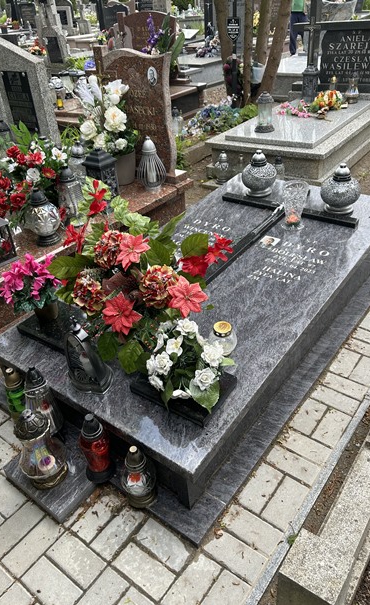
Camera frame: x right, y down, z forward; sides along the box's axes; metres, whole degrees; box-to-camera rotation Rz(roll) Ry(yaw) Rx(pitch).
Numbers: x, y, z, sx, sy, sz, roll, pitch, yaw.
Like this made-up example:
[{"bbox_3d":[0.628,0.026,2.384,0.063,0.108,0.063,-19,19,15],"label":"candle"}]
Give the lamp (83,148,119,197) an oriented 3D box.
[{"bbox_3d":[-0.540,-0.815,3.032,0.165,0.390,0.165,19,40,33],"label":"lamp"}]

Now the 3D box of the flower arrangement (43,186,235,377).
[{"bbox_3d":[-0.183,-0.096,1.805,0.630,0.570,0.460,19,40,33],"label":"flower arrangement"}]

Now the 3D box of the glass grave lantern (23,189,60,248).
[{"bbox_3d":[-0.819,-0.509,2.629,0.200,0.320,0.200,20,40,32],"label":"glass grave lantern"}]

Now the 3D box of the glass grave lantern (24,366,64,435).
[{"bbox_3d":[-0.581,0.386,1.829,0.121,0.310,0.121,19,40,33],"label":"glass grave lantern"}]

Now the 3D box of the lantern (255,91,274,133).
[{"bbox_3d":[0.830,-1.971,4.694,0.211,0.376,0.211,-3,33,2],"label":"lantern"}]

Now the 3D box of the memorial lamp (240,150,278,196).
[{"bbox_3d":[0.487,-0.848,2.961,0.227,0.274,0.227,-5,35,4],"label":"memorial lamp"}]

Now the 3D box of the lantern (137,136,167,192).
[{"bbox_3d":[-0.242,-0.984,3.215,0.208,0.356,0.208,-3,33,2],"label":"lantern"}]

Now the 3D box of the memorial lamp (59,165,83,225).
[{"bbox_3d":[-0.738,-0.677,2.889,0.135,0.366,0.135,19,40,33],"label":"memorial lamp"}]

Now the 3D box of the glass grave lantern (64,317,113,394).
[{"bbox_3d":[-0.365,0.169,1.695,0.205,0.290,0.155,19,43,33],"label":"glass grave lantern"}]

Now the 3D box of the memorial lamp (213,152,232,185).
[{"bbox_3d":[0.329,-1.212,4.061,0.138,0.268,0.138,20,40,32],"label":"memorial lamp"}]

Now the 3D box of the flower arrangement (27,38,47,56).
[{"bbox_3d":[-3.267,-5.611,10.000,0.420,0.340,0.380,20,39,32],"label":"flower arrangement"}]

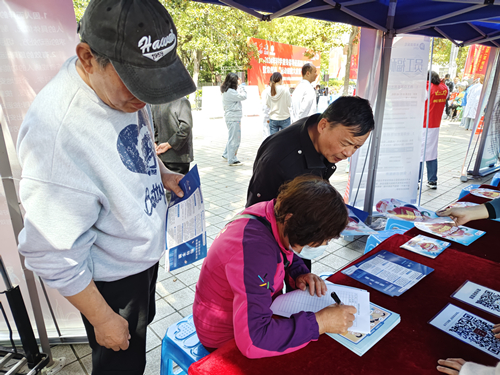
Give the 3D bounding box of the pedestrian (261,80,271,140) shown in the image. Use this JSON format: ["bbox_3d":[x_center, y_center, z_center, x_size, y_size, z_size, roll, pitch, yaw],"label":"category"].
[{"bbox_3d":[0.499,-1.474,6.863,0.480,1.640,0.340,8,18,24],"label":"pedestrian"}]

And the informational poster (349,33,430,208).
[{"bbox_3d":[1.441,-0.610,3.519,0.770,1.860,0.200,-3,14,-10],"label":"informational poster"}]

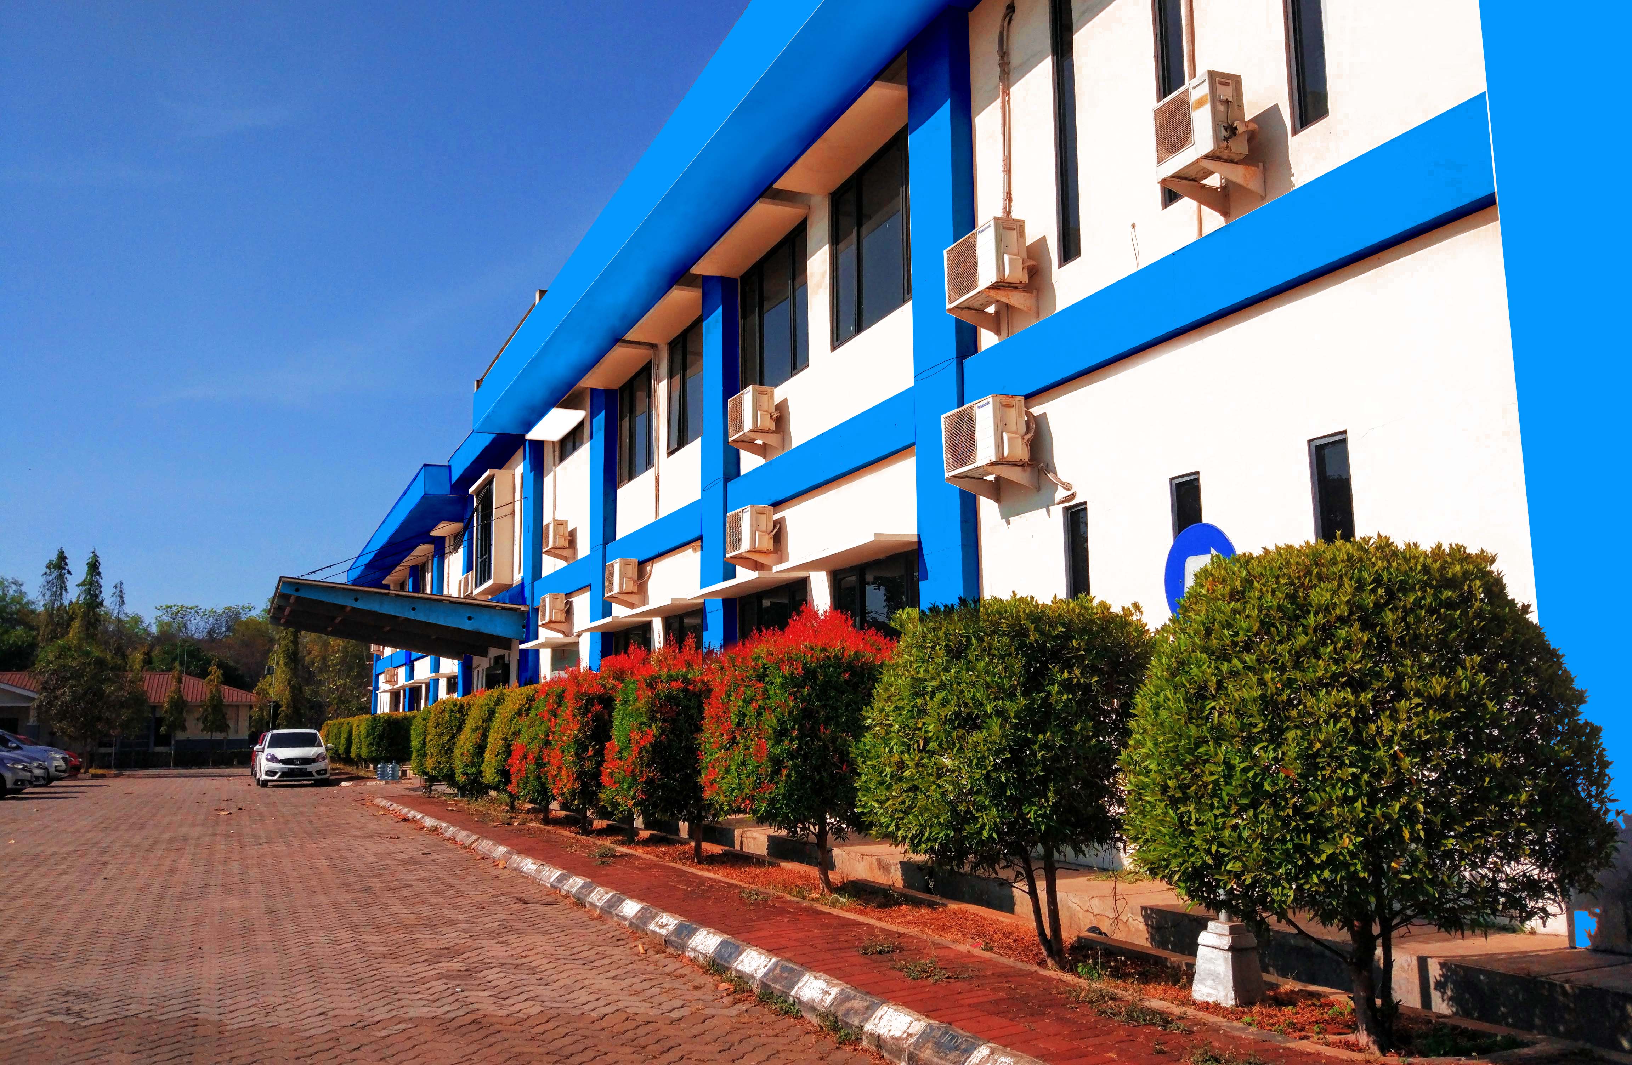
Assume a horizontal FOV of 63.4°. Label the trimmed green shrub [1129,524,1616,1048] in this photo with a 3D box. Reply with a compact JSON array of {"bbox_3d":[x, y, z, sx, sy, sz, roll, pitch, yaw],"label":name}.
[{"bbox_3d":[2.188,1.031,5.314,1.850,2.000,1.850,3,-10,-24],"label":"trimmed green shrub"}]

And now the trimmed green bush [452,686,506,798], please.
[{"bbox_3d":[-4.979,3.422,21.001,1.400,1.782,1.400,3,-9,-24],"label":"trimmed green bush"}]

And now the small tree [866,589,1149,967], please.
[{"bbox_3d":[1.022,1.333,7.210,1.500,1.940,1.500,-1,-9,0],"label":"small tree"}]

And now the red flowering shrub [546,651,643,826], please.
[{"bbox_3d":[-2.157,2.401,14.418,1.450,2.020,1.450,3,-9,-24],"label":"red flowering shrub"}]

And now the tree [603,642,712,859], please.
[{"bbox_3d":[-1.292,2.124,12.469,1.450,1.960,1.450,3,-9,-24],"label":"tree"}]

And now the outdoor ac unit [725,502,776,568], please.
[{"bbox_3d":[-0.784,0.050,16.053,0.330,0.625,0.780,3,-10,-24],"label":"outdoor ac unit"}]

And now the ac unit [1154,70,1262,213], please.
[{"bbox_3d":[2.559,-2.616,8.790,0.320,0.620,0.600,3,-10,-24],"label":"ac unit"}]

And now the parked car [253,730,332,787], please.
[{"bbox_3d":[-13.968,6.006,35.222,1.680,1.485,3.640,3,-10,-24],"label":"parked car"}]

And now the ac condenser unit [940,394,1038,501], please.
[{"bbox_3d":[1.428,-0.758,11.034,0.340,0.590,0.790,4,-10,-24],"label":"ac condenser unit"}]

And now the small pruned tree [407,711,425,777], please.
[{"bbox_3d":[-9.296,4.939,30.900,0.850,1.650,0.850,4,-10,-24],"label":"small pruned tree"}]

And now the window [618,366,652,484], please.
[{"bbox_3d":[-3.006,-1.773,21.971,0.120,1.820,1.980,4,-10,-24],"label":"window"}]

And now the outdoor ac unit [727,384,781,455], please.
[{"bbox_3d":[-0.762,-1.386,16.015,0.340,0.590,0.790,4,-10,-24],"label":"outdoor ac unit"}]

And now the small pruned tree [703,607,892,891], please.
[{"bbox_3d":[-0.169,1.692,9.996,1.450,2.020,1.450,-1,-9,0],"label":"small pruned tree"}]

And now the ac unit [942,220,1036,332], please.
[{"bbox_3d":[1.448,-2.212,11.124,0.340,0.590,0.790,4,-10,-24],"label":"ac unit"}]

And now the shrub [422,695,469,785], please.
[{"bbox_3d":[-7.885,4.469,28.300,1.150,2.000,1.150,4,-10,-24],"label":"shrub"}]

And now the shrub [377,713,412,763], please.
[{"bbox_3d":[-10.437,5.408,32.985,1.500,1.720,1.500,3,-9,-24],"label":"shrub"}]

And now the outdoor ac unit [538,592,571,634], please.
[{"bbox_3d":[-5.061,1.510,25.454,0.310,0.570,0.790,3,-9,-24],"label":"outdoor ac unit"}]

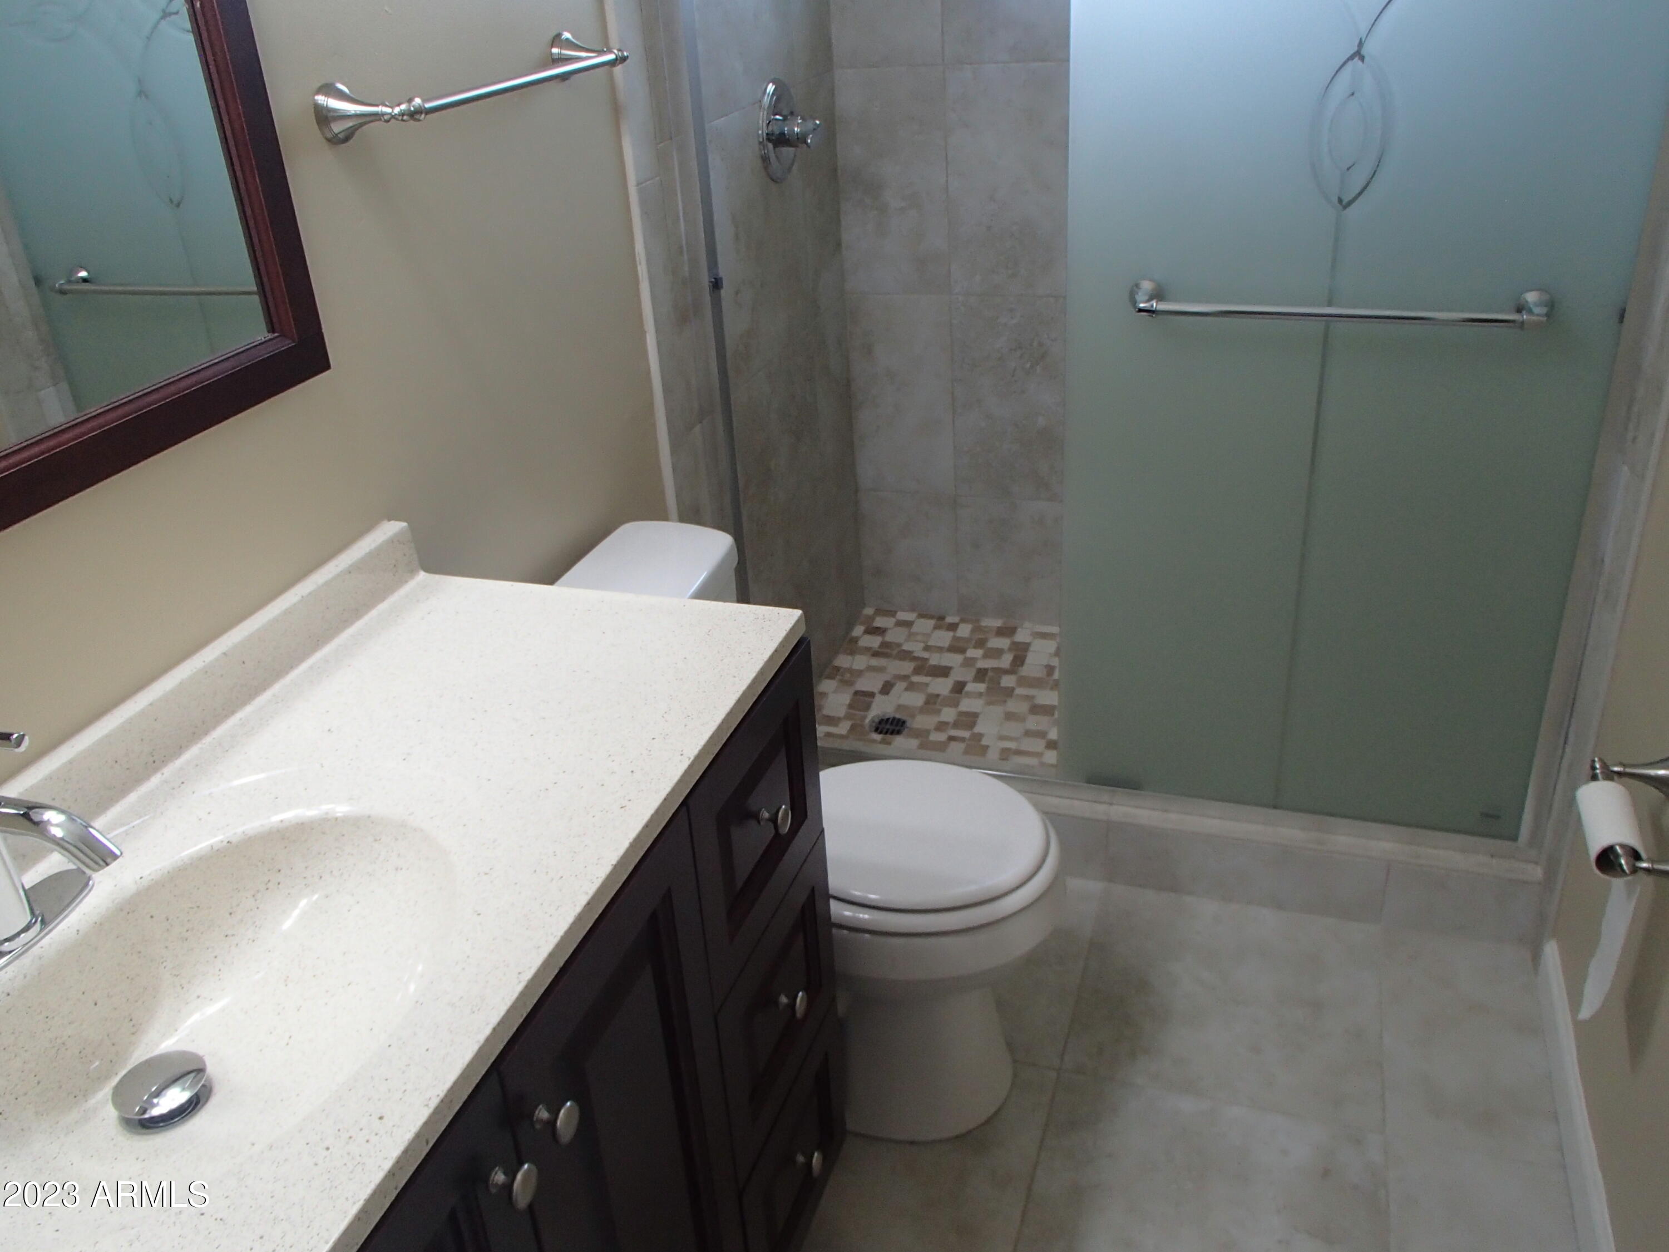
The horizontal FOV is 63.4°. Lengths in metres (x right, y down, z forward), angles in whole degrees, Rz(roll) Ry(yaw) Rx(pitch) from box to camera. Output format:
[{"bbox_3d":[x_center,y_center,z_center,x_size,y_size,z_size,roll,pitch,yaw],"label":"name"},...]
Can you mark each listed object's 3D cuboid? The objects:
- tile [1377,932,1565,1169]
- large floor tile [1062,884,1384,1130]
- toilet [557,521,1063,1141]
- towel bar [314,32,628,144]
[{"bbox_3d":[0.938,0.609,2.005,0.234,0.010,0.442,6,30,18],"label":"tile"},{"bbox_3d":[0.614,0.577,2.111,0.450,0.010,0.442,6,30,18],"label":"large floor tile"},{"bbox_3d":[-0.029,0.310,1.906,0.708,0.740,0.474,6,30,18],"label":"toilet"},{"bbox_3d":[-0.380,-0.618,1.529,0.089,0.059,0.534,6,30,18],"label":"towel bar"}]

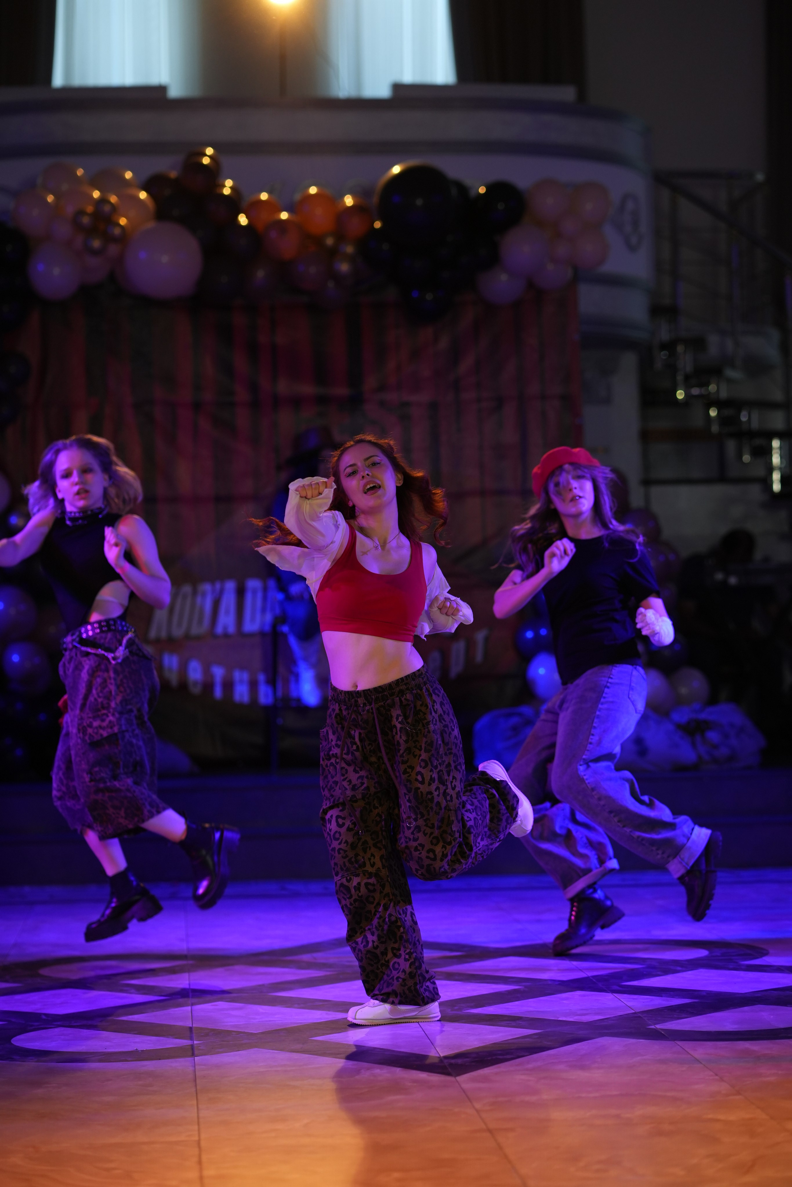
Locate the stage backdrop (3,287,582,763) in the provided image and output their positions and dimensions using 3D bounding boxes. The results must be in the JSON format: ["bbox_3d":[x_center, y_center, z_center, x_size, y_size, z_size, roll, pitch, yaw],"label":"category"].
[{"bbox_3d":[-0.535,-0.381,14.500,3.000,2.500,0.100,-1,-1,-3],"label":"stage backdrop"}]

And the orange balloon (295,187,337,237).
[{"bbox_3d":[-0.415,-1.973,14.489,0.216,0.259,0.225,-1,-1,-3],"label":"orange balloon"}]

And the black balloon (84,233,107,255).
[{"bbox_3d":[-1.464,-1.701,13.650,0.108,0.117,0.108,0,-1,-5],"label":"black balloon"}]

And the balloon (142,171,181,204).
[{"bbox_3d":[-1.149,-1.984,13.800,0.192,0.196,0.192,0,-1,-5],"label":"balloon"}]

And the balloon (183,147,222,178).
[{"bbox_3d":[-1.004,-2.209,14.511,0.202,0.211,0.207,-1,-1,-3],"label":"balloon"}]

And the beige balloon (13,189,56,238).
[{"bbox_3d":[-1.683,-1.769,13.036,0.207,0.229,0.207,-1,-1,-5],"label":"beige balloon"}]

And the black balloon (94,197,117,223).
[{"bbox_3d":[-1.467,-1.937,14.159,0.112,0.127,0.117,-1,-1,-3],"label":"black balloon"}]

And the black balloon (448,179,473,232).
[{"bbox_3d":[0.265,-1.930,13.900,0.225,0.244,0.225,0,-1,-5],"label":"black balloon"}]

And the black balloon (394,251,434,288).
[{"bbox_3d":[0.096,-1.537,13.178,0.196,0.201,0.196,-1,-1,-5],"label":"black balloon"}]

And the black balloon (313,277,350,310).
[{"bbox_3d":[-0.306,-1.427,13.126,0.178,0.195,0.178,-1,-1,-5],"label":"black balloon"}]

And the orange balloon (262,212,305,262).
[{"bbox_3d":[-0.578,-1.824,14.377,0.209,0.247,0.219,-1,-1,-3],"label":"orange balloon"}]

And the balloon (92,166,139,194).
[{"bbox_3d":[-1.321,-1.897,13.165,0.218,0.218,0.218,-1,-1,-5],"label":"balloon"}]

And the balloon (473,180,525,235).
[{"bbox_3d":[0.532,-1.995,14.491,0.269,0.283,0.269,-1,-1,-3],"label":"balloon"}]

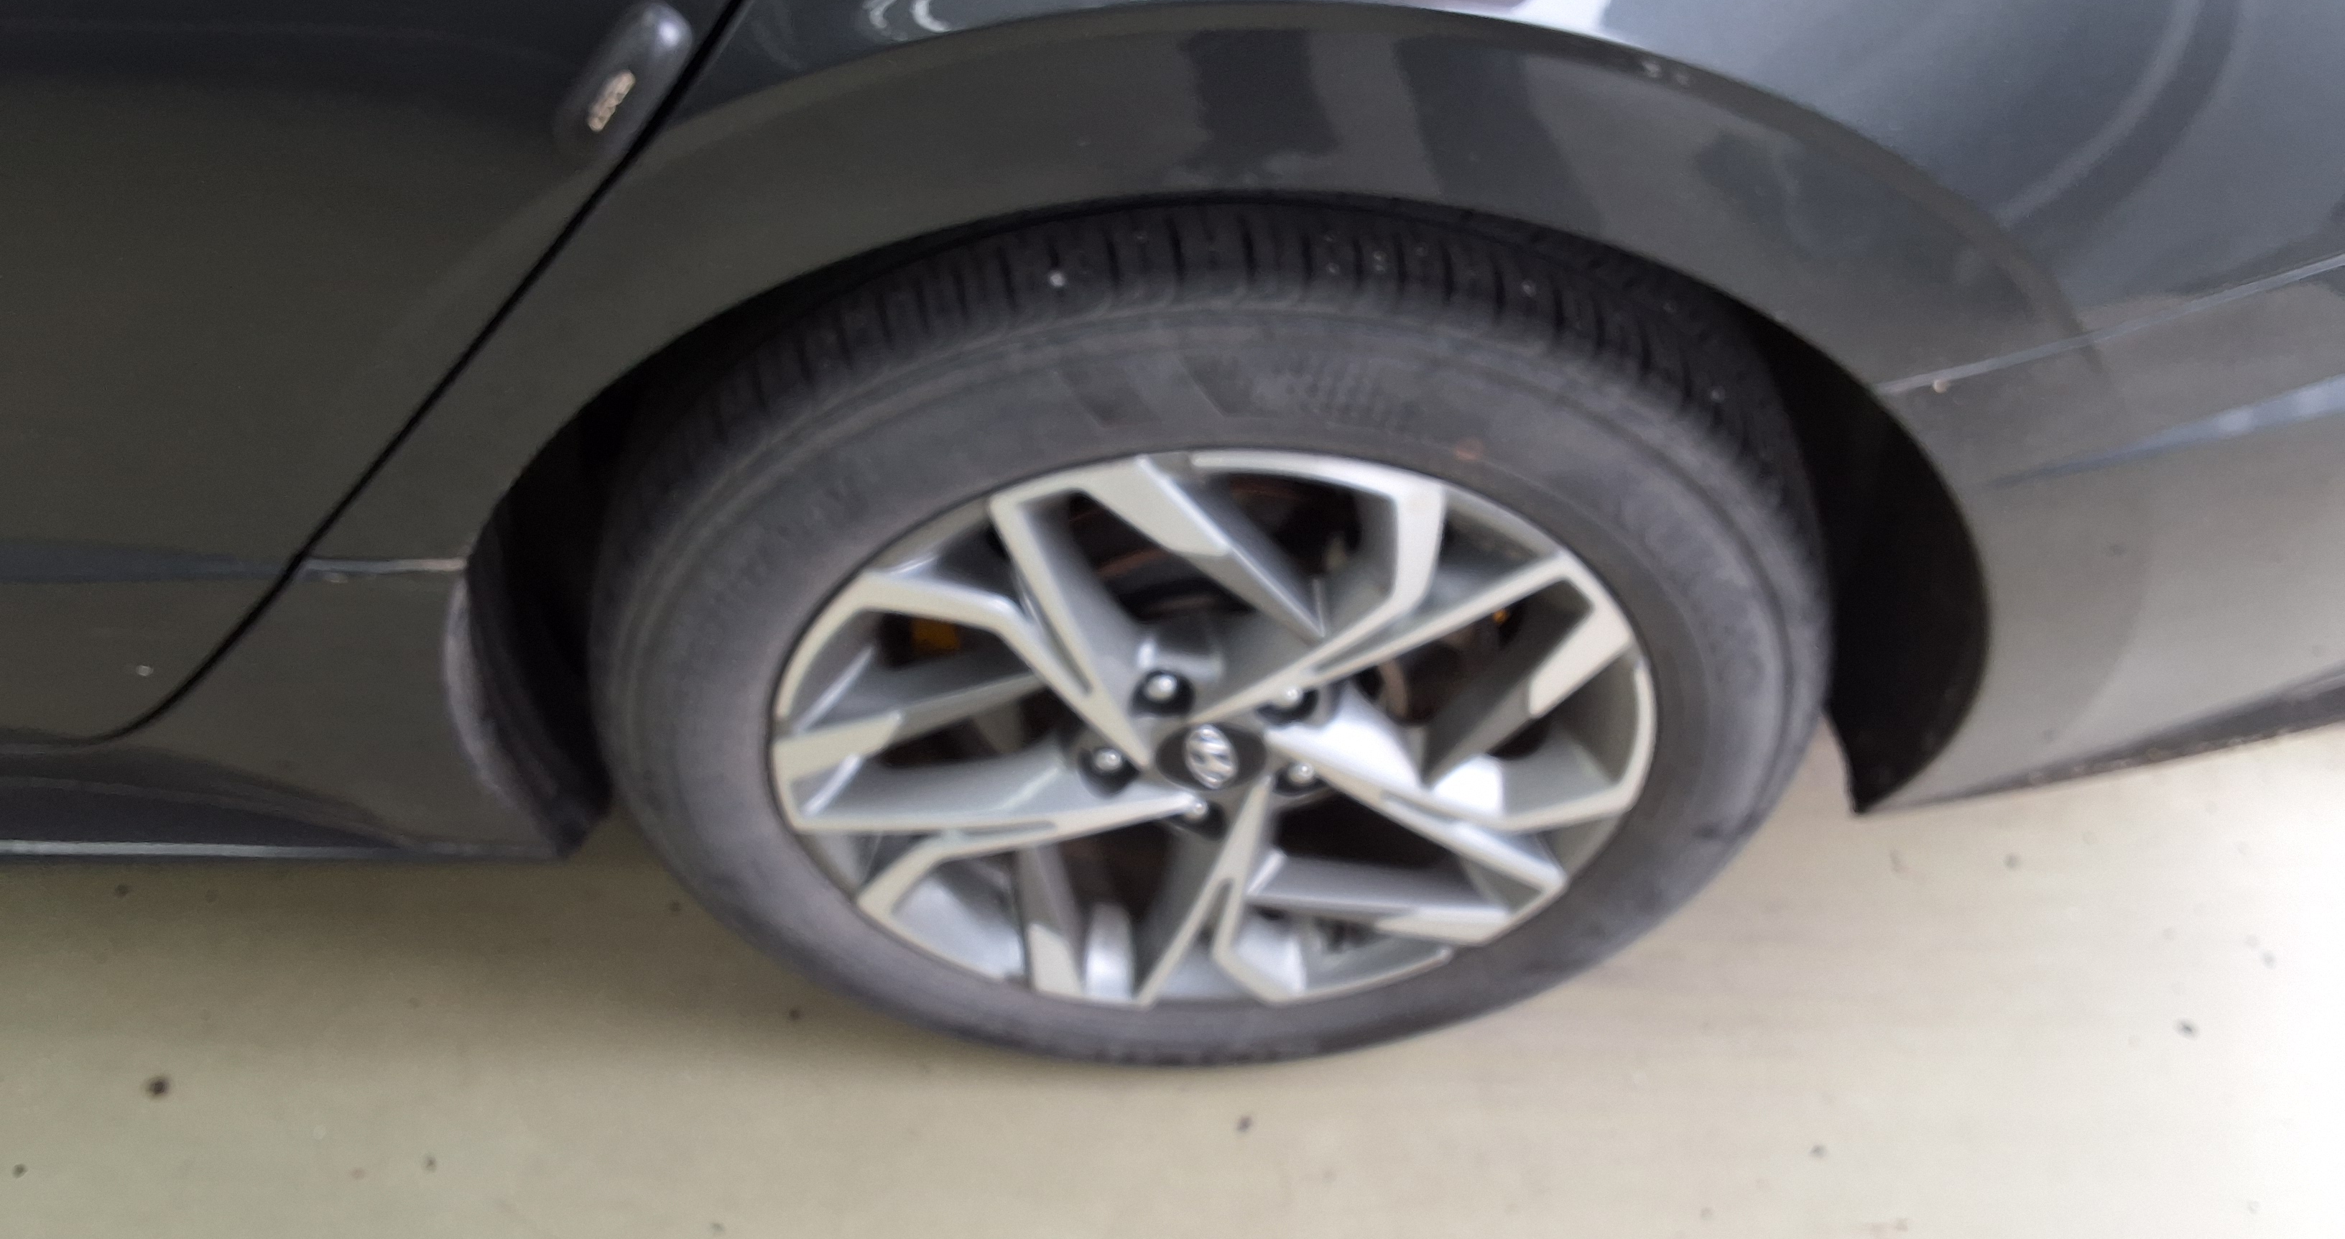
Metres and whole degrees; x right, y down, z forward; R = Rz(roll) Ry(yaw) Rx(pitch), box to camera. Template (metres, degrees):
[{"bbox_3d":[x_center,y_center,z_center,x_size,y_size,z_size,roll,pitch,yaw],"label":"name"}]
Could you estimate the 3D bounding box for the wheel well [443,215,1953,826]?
[{"bbox_3d":[0.032,-0.095,0.987,0.745,0.465,0.270,1,47,-3],"label":"wheel well"}]

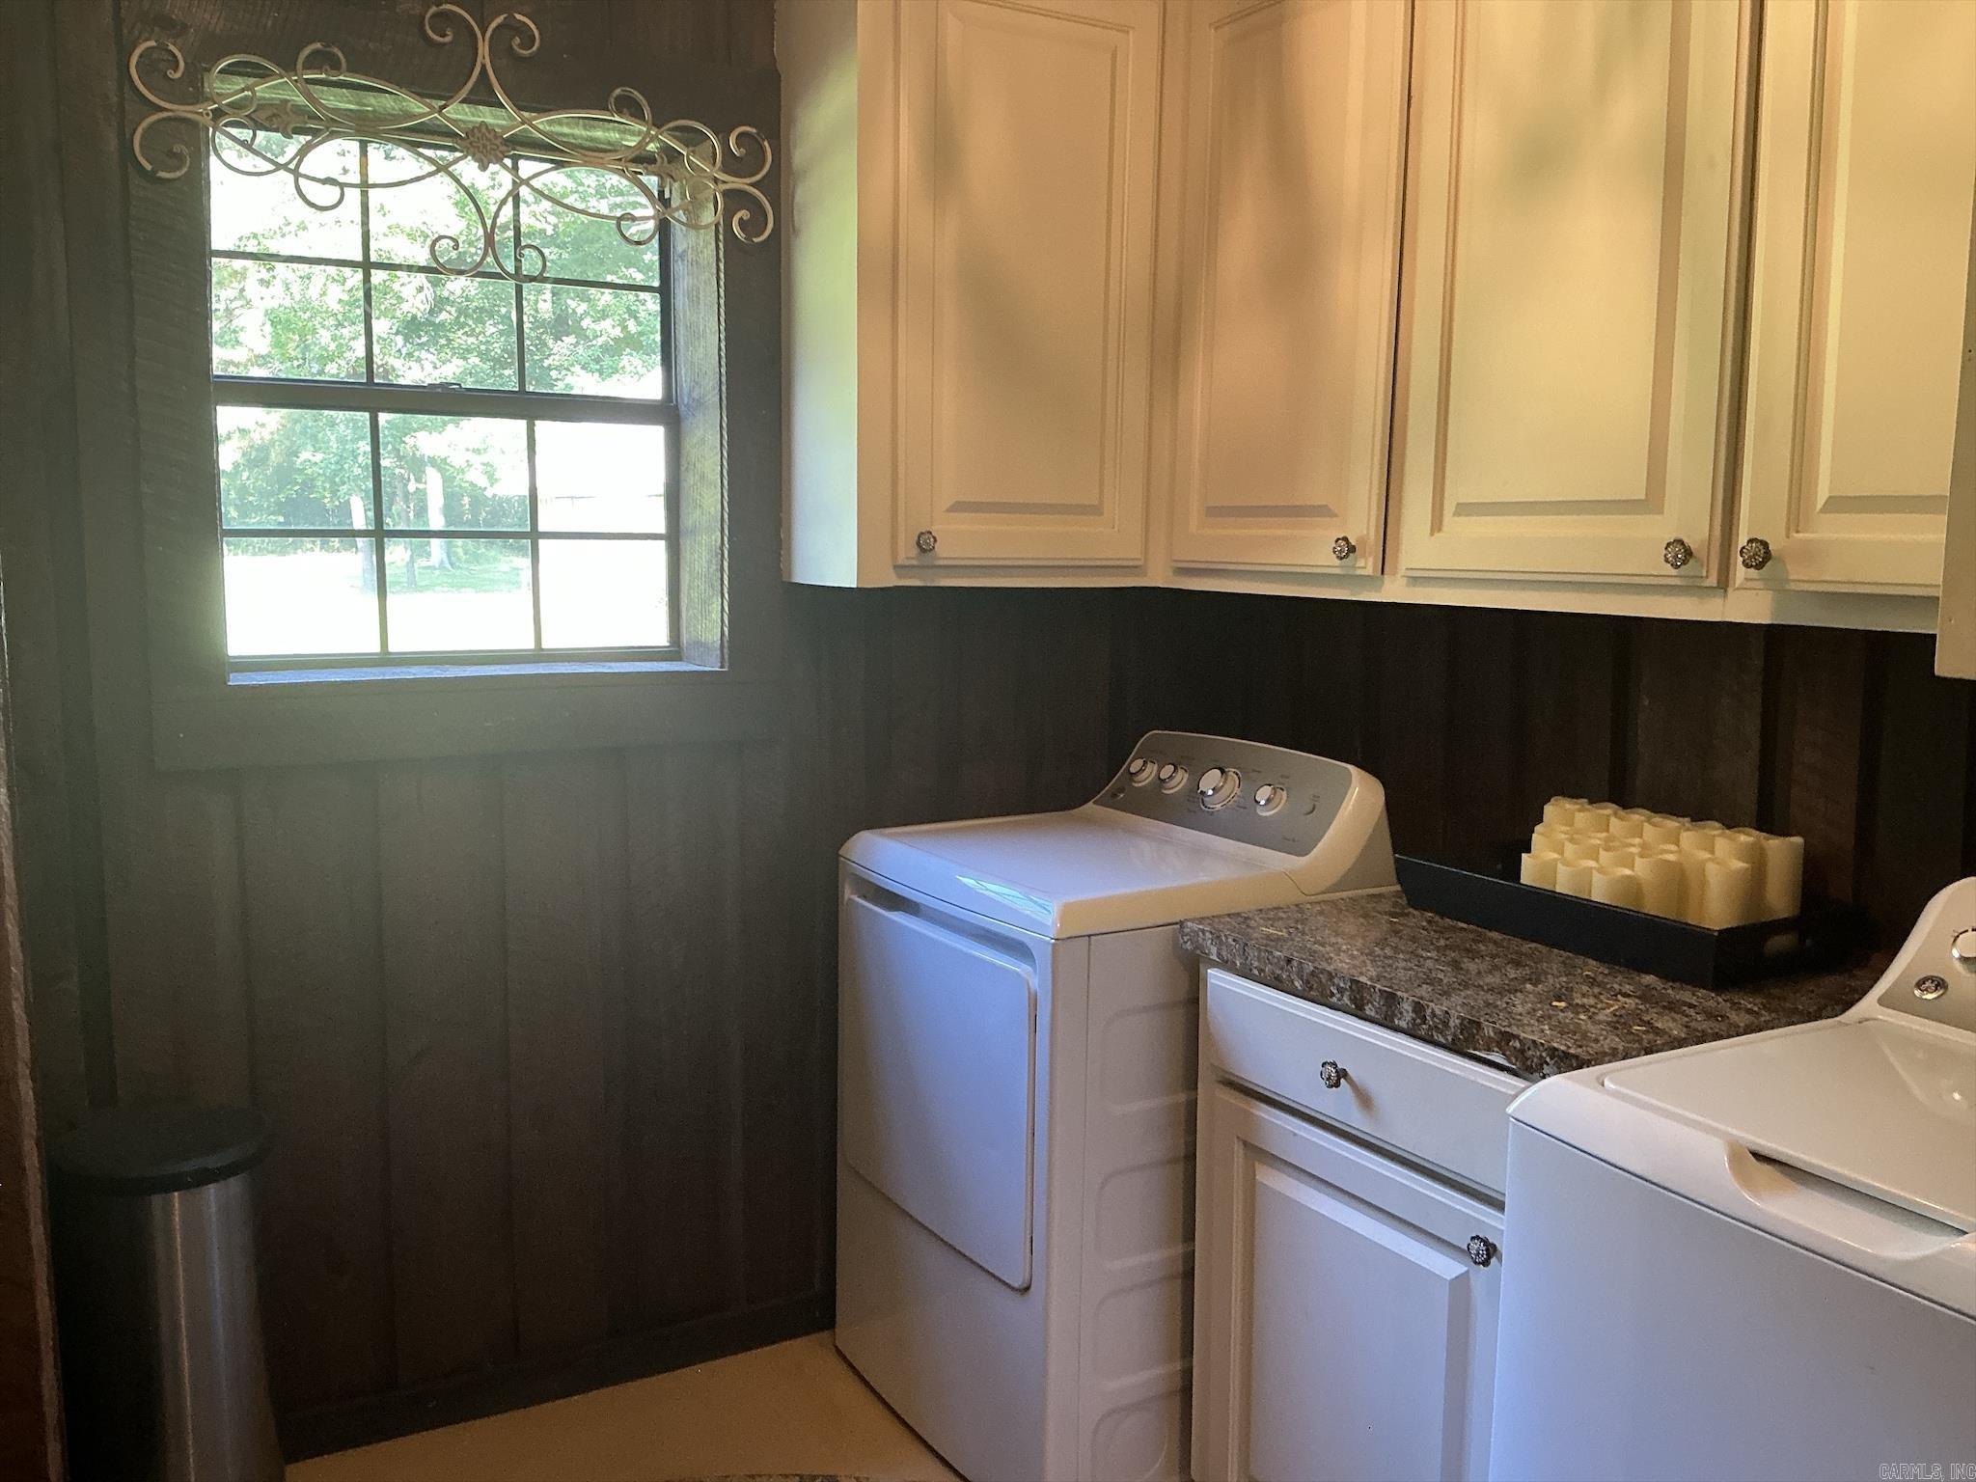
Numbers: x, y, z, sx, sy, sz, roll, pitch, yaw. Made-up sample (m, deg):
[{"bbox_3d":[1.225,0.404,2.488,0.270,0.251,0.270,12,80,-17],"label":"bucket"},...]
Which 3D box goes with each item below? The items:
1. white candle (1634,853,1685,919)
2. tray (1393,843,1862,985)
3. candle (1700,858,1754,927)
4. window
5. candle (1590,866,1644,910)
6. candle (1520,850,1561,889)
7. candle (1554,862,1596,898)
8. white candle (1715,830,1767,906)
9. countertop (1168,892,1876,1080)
[{"bbox_3d":[0.853,0.208,2.038,0.057,0.117,0.057,-3,7,-29],"label":"white candle"},{"bbox_3d":[0.847,0.223,2.176,0.285,0.074,0.540,-3,7,-27],"label":"tray"},{"bbox_3d":[0.901,0.213,1.953,0.057,0.127,0.057,-3,7,-29],"label":"candle"},{"bbox_3d":[-0.880,-0.543,2.658,0.745,0.830,0.060,-3,7,-29],"label":"window"},{"bbox_3d":[0.803,0.215,2.056,0.057,0.098,0.057,-3,7,-29],"label":"candle"},{"bbox_3d":[0.744,0.203,2.160,0.057,0.099,0.057,-3,7,-29],"label":"candle"},{"bbox_3d":[0.774,0.210,2.108,0.057,0.097,0.057,-3,7,-29],"label":"candle"},{"bbox_3d":[0.950,0.194,2.029,0.057,0.150,0.057,-3,7,-29],"label":"white candle"},{"bbox_3d":[0.721,0.292,2.056,0.640,0.040,0.740,-3,7,-29],"label":"countertop"}]

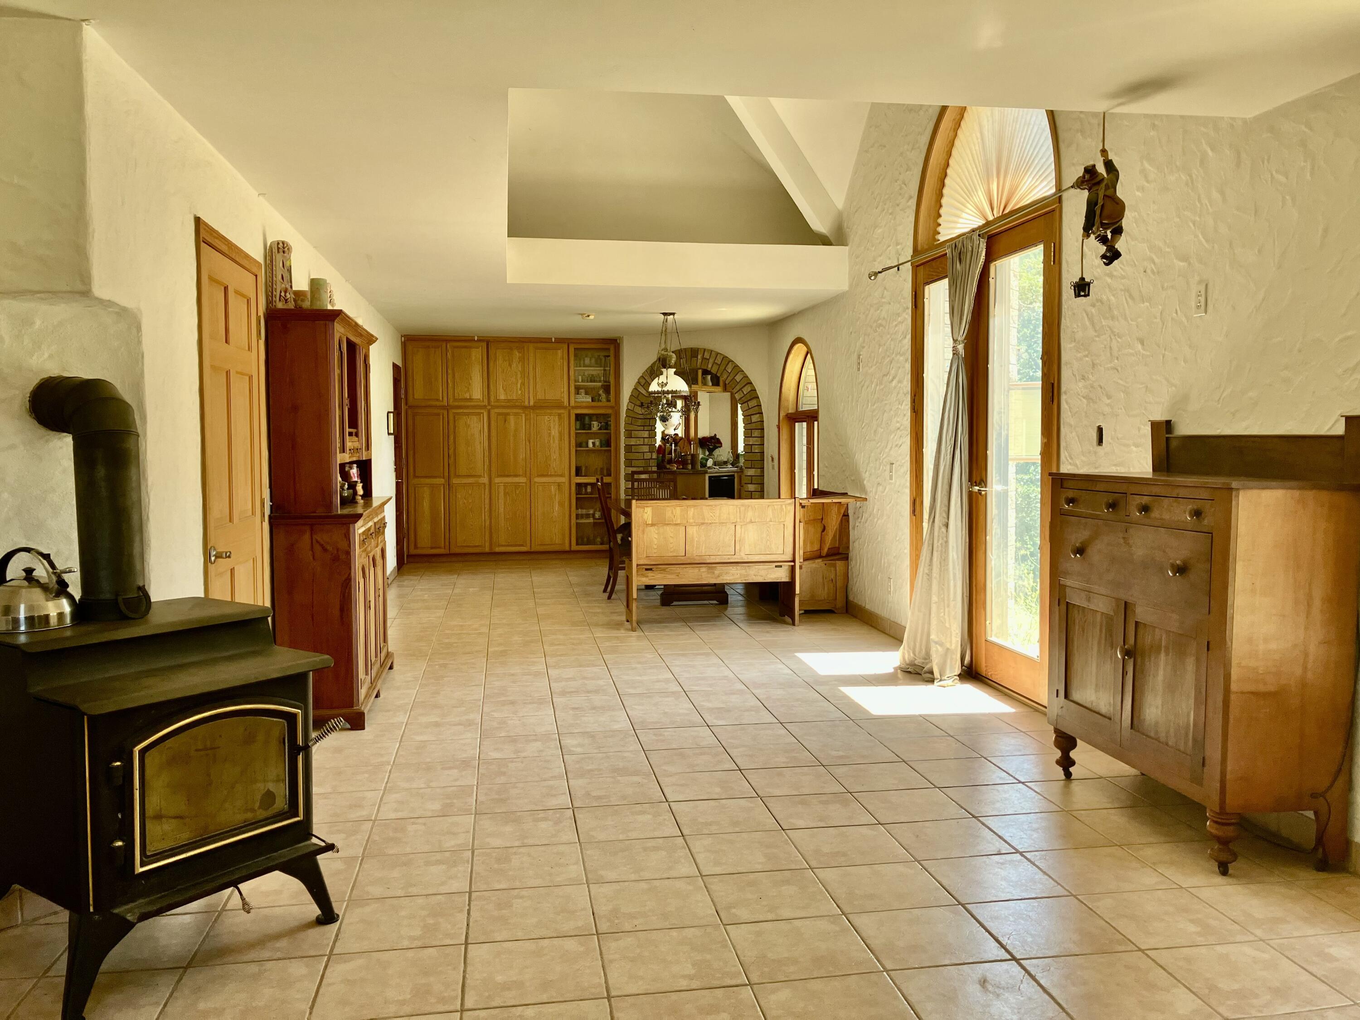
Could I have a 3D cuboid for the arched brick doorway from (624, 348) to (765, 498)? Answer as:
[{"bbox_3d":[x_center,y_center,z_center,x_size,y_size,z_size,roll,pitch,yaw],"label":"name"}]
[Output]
[{"bbox_3d":[0.182,-0.527,11.070,1.665,2.164,0.250,2,4,33],"label":"arched brick doorway"}]

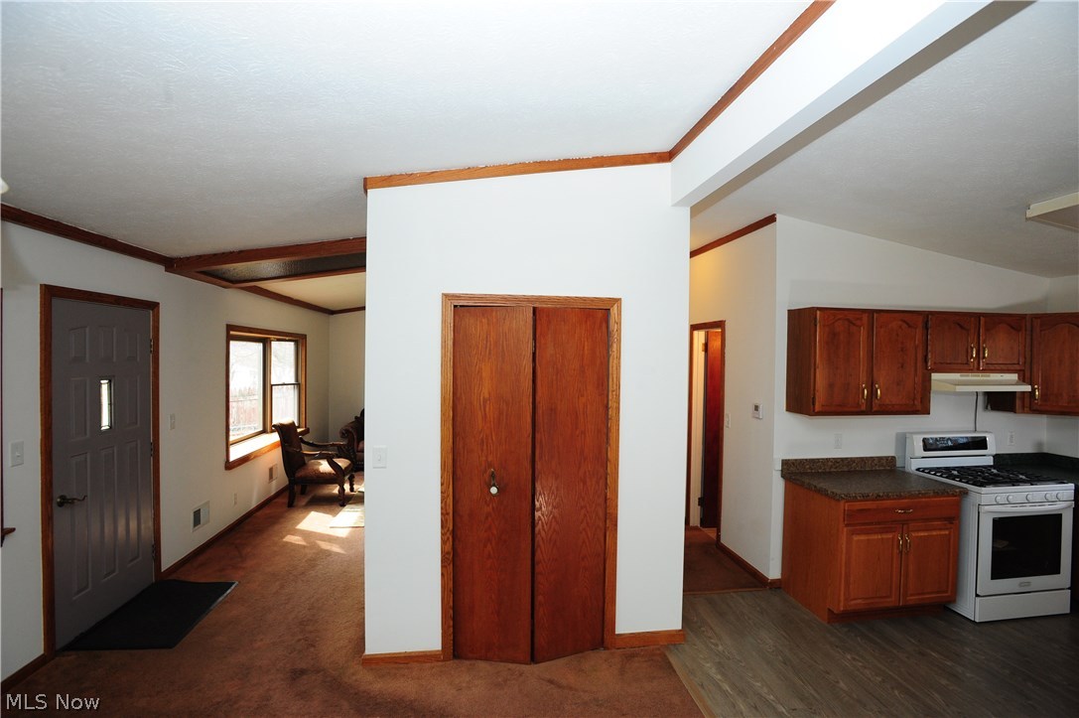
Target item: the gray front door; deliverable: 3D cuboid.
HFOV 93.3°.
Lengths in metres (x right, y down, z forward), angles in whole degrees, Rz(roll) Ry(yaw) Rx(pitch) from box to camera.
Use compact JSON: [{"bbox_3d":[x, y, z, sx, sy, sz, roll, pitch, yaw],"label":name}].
[{"bbox_3d":[-2.862,0.673,3.373,0.045,2.050,0.921,0,1,-8],"label":"gray front door"}]

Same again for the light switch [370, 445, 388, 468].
[{"bbox_3d":[-0.898,0.551,2.865,0.078,0.124,0.012,0,1,-7],"label":"light switch"}]

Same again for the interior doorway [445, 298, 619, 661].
[{"bbox_3d":[-0.043,0.686,3.016,1.046,2.101,0.120,0,1,-8],"label":"interior doorway"}]

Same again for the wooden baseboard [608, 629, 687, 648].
[{"bbox_3d":[0.689,1.699,3.100,0.440,0.085,0.015,0,1,-8],"label":"wooden baseboard"}]

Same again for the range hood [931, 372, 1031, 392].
[{"bbox_3d":[3.180,0.167,3.799,0.710,0.125,0.485,0,1,-7],"label":"range hood"}]

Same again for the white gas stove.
[{"bbox_3d":[3.297,1.188,3.777,0.761,1.179,0.658,0,1,-8],"label":"white gas stove"}]

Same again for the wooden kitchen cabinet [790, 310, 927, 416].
[{"bbox_3d":[2.353,0.022,3.774,0.920,0.760,0.335,0,1,-7],"label":"wooden kitchen cabinet"}]

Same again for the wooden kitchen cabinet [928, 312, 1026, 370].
[{"bbox_3d":[3.186,-0.121,3.872,0.755,0.440,0.335,0,1,-7],"label":"wooden kitchen cabinet"}]

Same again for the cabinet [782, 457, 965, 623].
[{"bbox_3d":[2.360,1.273,3.660,0.935,0.996,0.618,0,1,-8],"label":"cabinet"}]

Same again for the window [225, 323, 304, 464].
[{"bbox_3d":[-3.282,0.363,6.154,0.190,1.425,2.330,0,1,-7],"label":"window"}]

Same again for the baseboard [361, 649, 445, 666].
[{"bbox_3d":[-0.771,1.700,2.895,0.447,0.066,0.017,0,1,-7],"label":"baseboard"}]

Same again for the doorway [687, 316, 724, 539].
[{"bbox_3d":[1.689,0.689,5.076,0.120,2.083,0.780,0,1,-7],"label":"doorway"}]

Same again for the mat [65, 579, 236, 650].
[{"bbox_3d":[-2.544,1.698,3.449,0.616,0.012,0.905,0,1,-8],"label":"mat"}]

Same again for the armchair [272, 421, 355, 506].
[{"bbox_3d":[-2.623,1.181,6.062,0.830,0.995,0.670,0,1,-7],"label":"armchair"}]

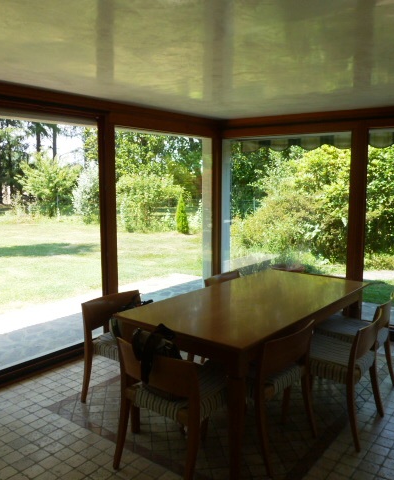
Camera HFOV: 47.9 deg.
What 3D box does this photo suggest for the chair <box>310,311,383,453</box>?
[{"bbox_3d":[0.922,0.848,2.970,0.528,0.760,0.544,6,9,36],"label":"chair"}]

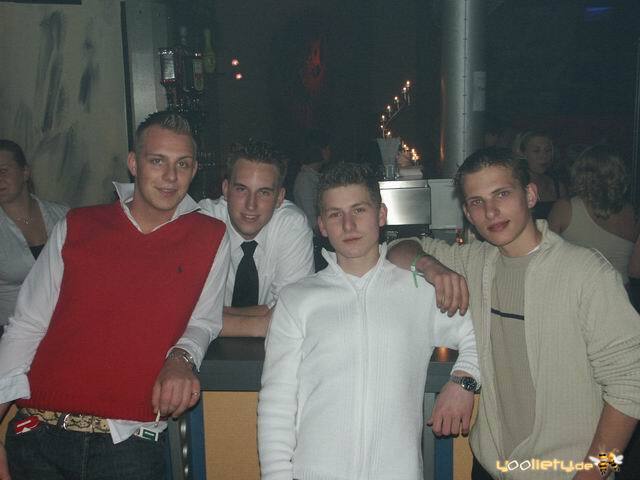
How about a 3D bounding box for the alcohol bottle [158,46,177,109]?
[{"bbox_3d":[-0.795,-0.852,3.900,0.082,0.310,0.082,-3,8,-17],"label":"alcohol bottle"}]

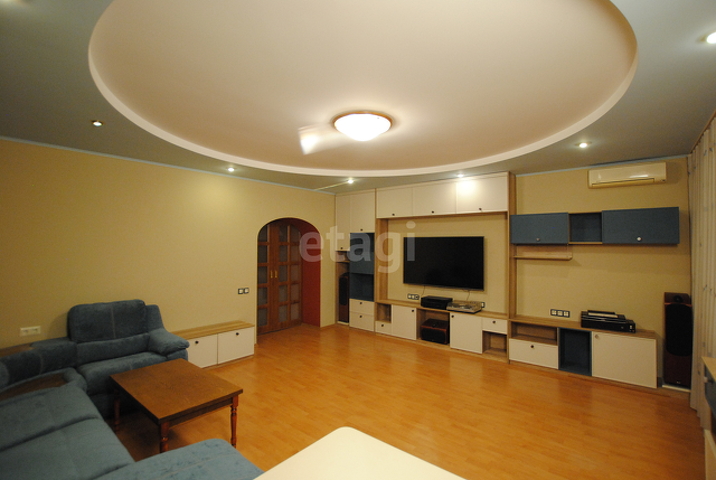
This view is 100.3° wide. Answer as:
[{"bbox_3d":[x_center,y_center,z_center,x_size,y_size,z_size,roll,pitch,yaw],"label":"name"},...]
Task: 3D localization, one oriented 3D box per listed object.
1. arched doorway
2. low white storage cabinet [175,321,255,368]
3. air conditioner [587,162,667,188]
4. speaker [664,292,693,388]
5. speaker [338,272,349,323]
[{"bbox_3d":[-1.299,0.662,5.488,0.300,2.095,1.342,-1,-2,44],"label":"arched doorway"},{"bbox_3d":[-2.064,1.496,4.210,1.046,0.443,0.513,1,-2,-45],"label":"low white storage cabinet"},{"bbox_3d":[3.392,-0.797,3.800,0.720,0.240,0.199,-1,-2,36],"label":"air conditioner"},{"bbox_3d":[3.666,1.116,3.429,0.212,1.027,0.326,-1,-2,45],"label":"speaker"},{"bbox_3d":[-0.189,1.157,6.070,0.233,0.954,0.330,-1,-1,36],"label":"speaker"}]

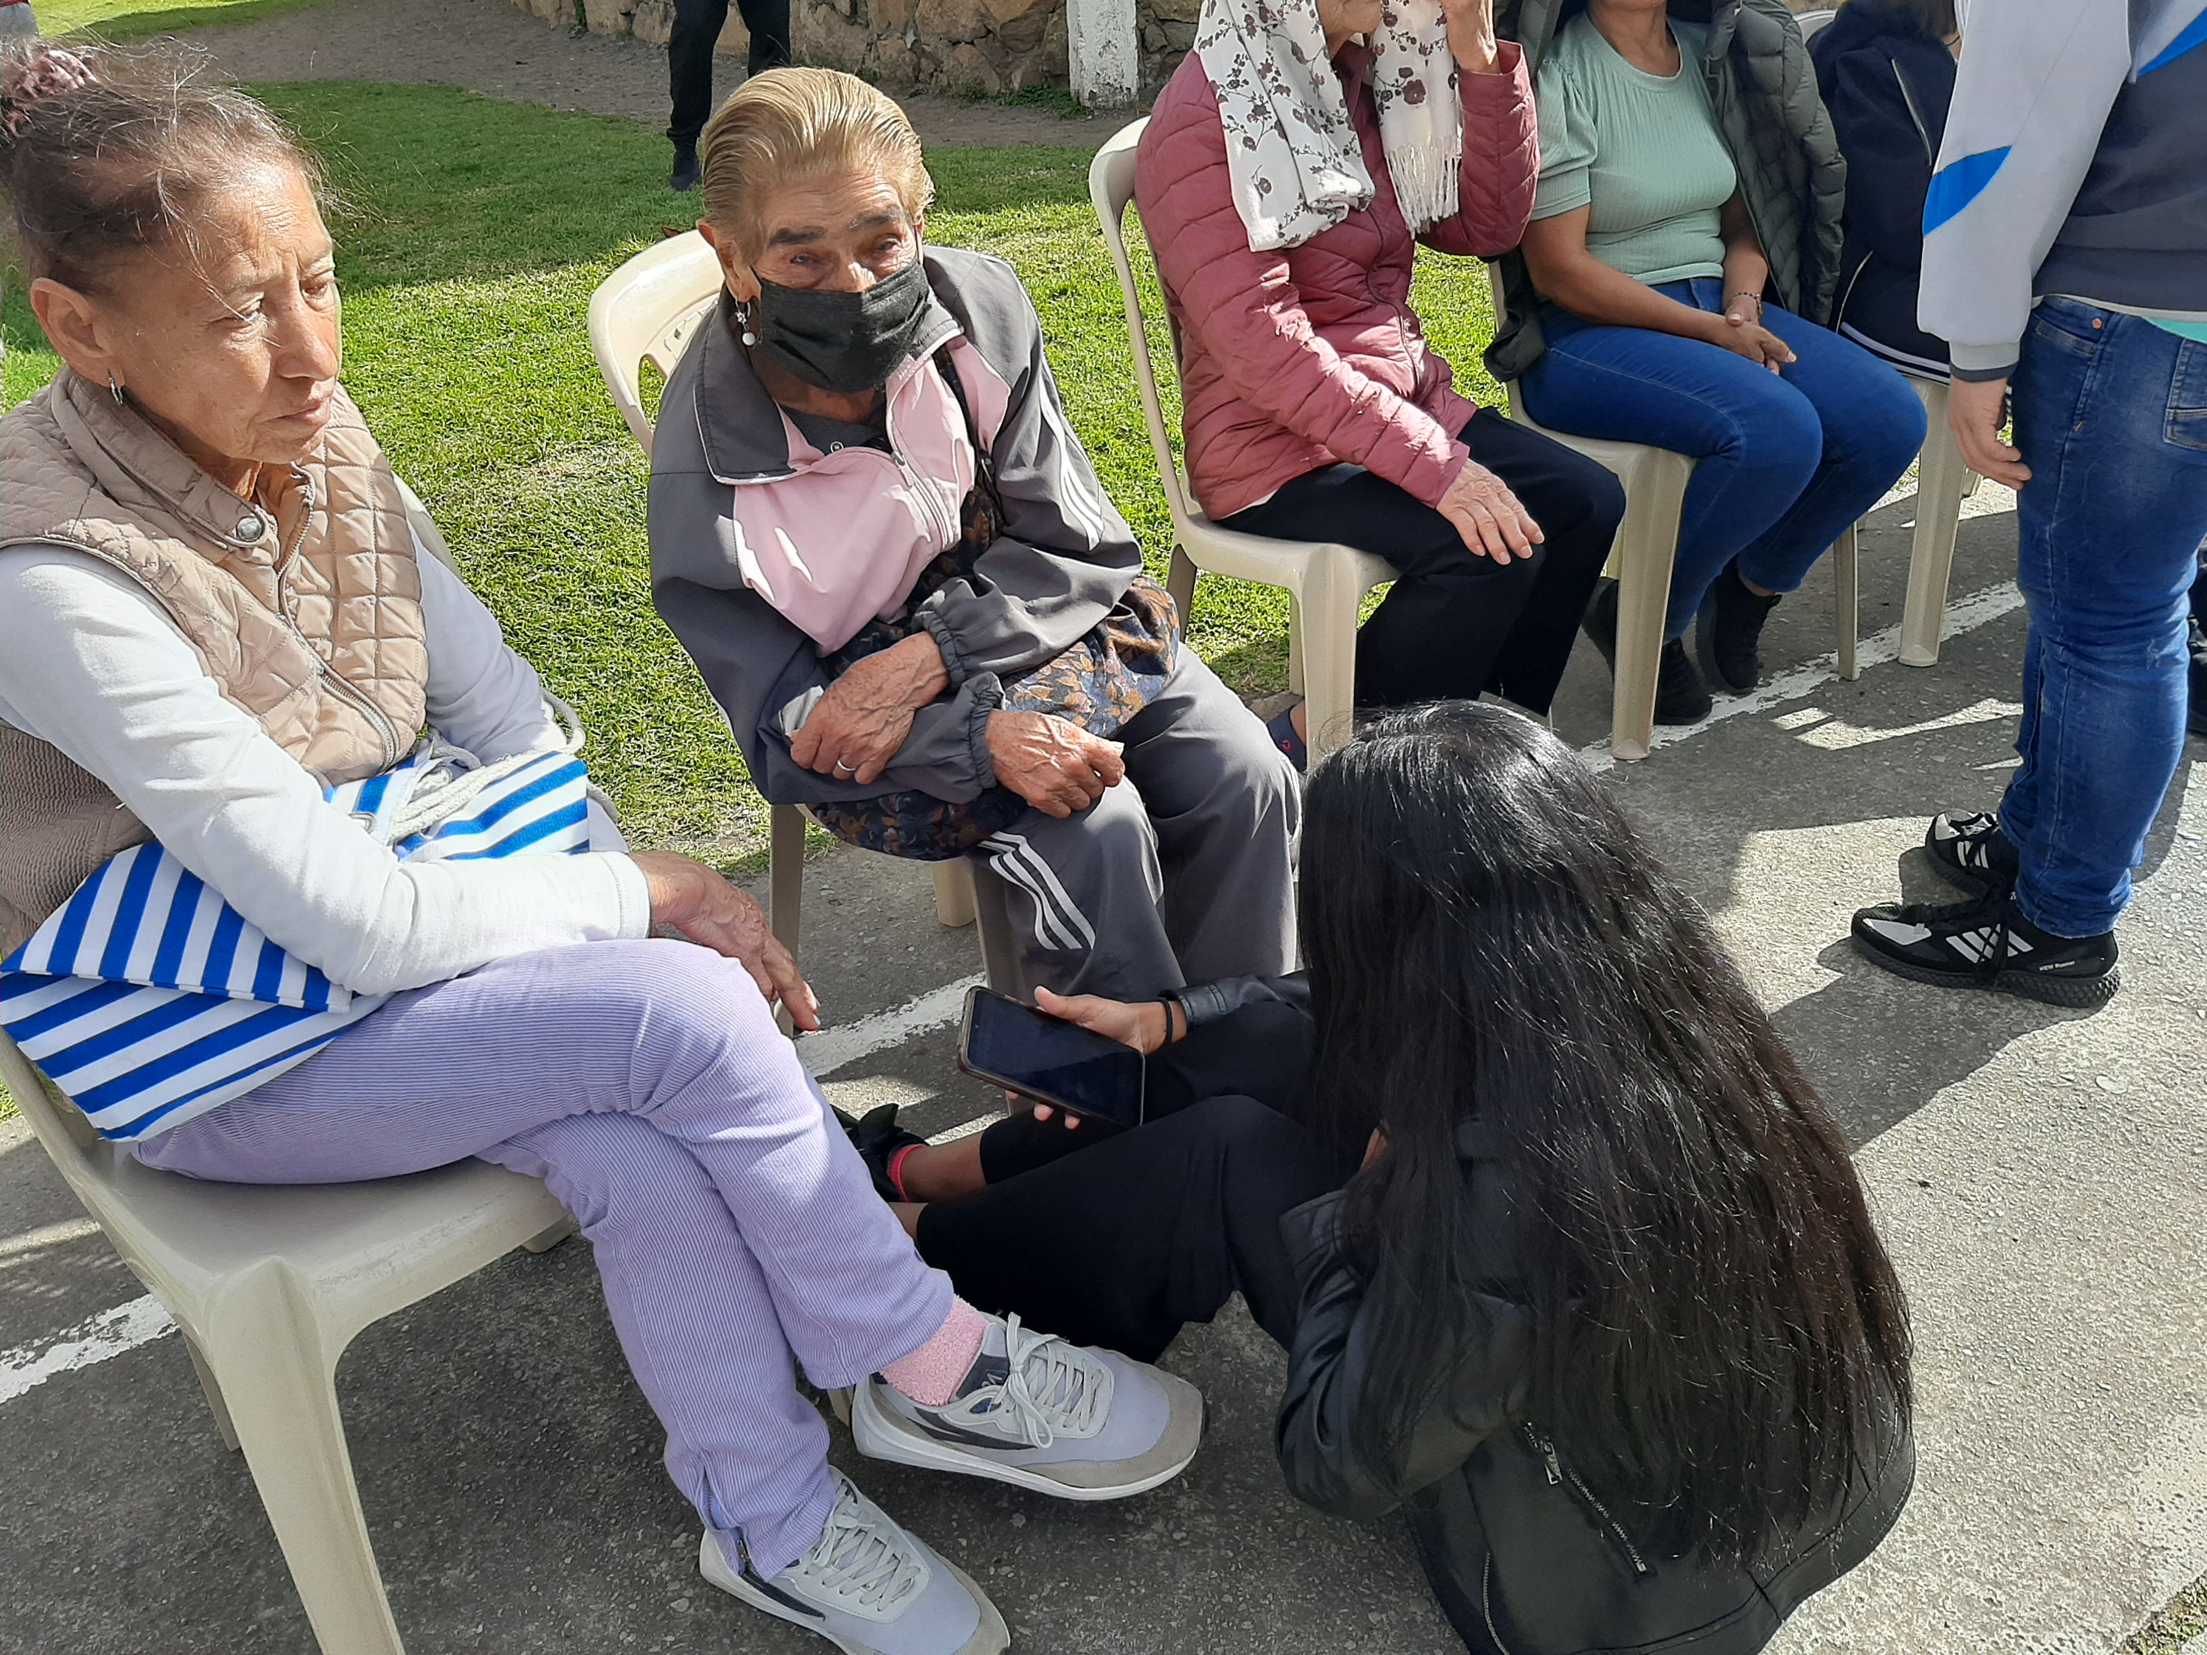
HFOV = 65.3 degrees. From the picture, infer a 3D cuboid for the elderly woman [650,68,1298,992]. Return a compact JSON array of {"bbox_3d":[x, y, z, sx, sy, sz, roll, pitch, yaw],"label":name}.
[{"bbox_3d":[-0.091,-0.176,1.733,0.700,1.100,0.520,19,37,36],"label":"elderly woman"}]

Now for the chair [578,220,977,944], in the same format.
[{"bbox_3d":[-0.170,-0.146,1.906,0.530,0.890,0.470,16,36,33],"label":"chair"}]

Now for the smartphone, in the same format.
[{"bbox_3d":[-0.038,0.185,1.378,0.164,0.011,0.077,23,44,-21],"label":"smartphone"}]

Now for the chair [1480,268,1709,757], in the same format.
[{"bbox_3d":[0.838,-0.654,2.631,0.470,0.890,0.530,-19,32,-23],"label":"chair"}]

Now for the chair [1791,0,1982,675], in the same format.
[{"bbox_3d":[1.365,-0.809,2.819,0.470,0.890,0.530,-17,32,-19],"label":"chair"}]

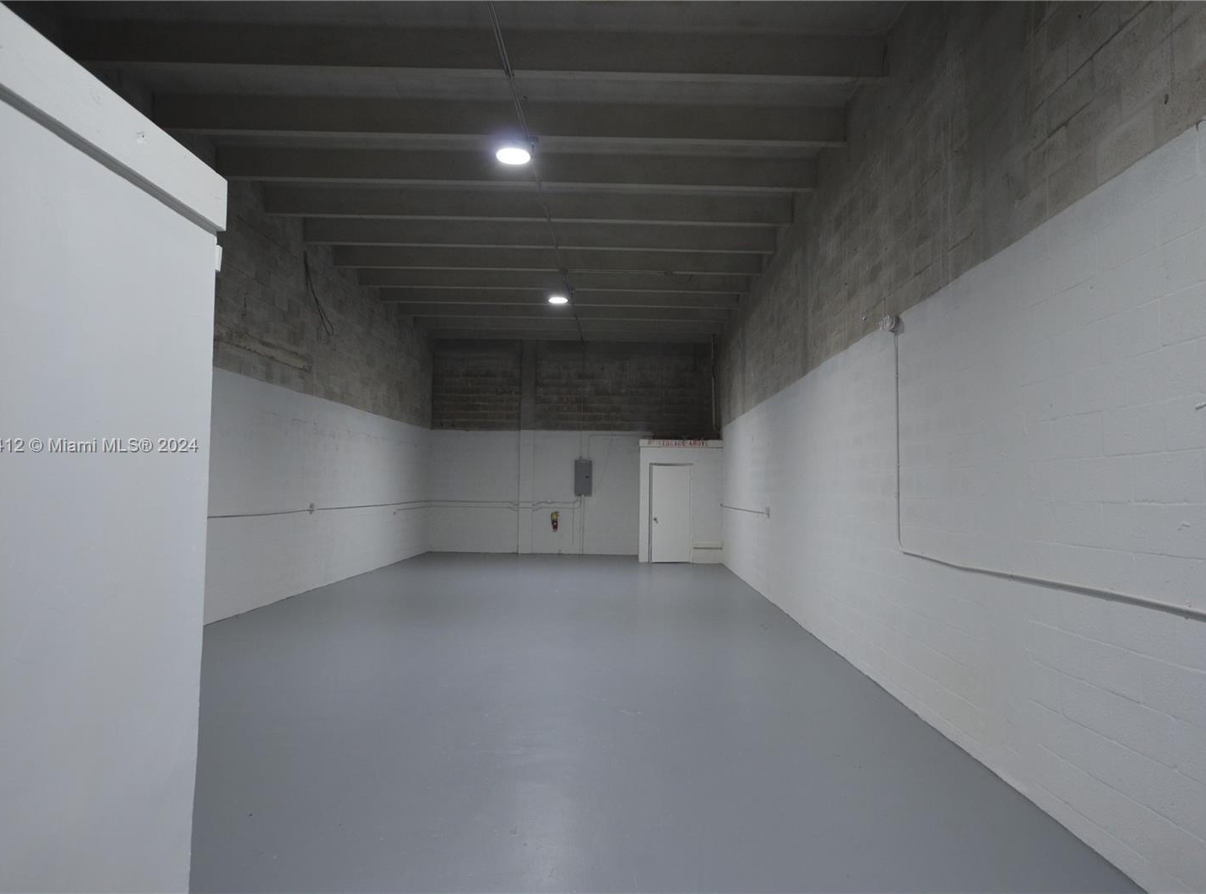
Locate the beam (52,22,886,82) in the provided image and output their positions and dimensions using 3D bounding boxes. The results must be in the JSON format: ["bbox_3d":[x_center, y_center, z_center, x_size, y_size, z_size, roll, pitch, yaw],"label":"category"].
[{"bbox_3d":[-1.019,-3.247,6.781,6.678,0.343,0.142,1,-3,-1],"label":"beam"}]

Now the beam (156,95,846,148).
[{"bbox_3d":[-0.984,-3.183,8.030,6.677,0.343,0.142,1,-3,-1],"label":"beam"}]

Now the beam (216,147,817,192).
[{"bbox_3d":[-0.949,-3.121,9.241,6.676,0.343,0.142,1,-3,-1],"label":"beam"}]

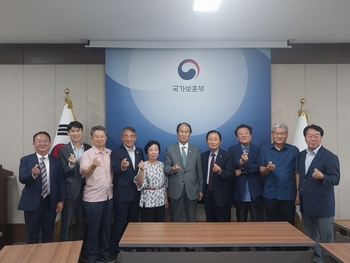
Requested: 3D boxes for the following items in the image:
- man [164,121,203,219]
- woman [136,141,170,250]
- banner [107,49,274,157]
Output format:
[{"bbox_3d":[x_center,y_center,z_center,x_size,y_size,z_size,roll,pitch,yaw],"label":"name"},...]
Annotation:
[{"bbox_3d":[0.114,0.747,3.530,0.510,1.720,0.360,0,0,0],"label":"man"},{"bbox_3d":[-0.308,0.863,3.460,0.460,1.490,0.340,0,0,-3],"label":"woman"},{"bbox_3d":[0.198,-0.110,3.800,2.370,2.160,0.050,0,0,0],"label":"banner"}]

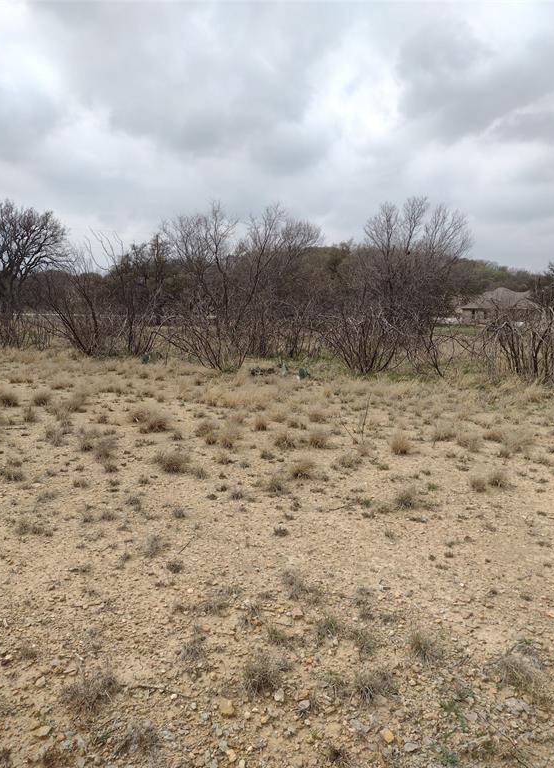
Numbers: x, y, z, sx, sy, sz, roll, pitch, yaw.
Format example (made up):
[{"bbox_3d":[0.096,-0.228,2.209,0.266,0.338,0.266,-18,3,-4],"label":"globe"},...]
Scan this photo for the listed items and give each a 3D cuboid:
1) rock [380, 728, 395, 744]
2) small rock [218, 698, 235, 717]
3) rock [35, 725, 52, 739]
[{"bbox_3d":[0.392,1.249,2.124,0.043,0.032,0.050,-3,8,-30],"label":"rock"},{"bbox_3d":[-0.190,1.225,2.270,0.060,0.038,0.050,-1,7,-10],"label":"small rock"},{"bbox_3d":[-0.834,1.241,2.139,0.060,0.027,0.038,-2,7,-20],"label":"rock"}]

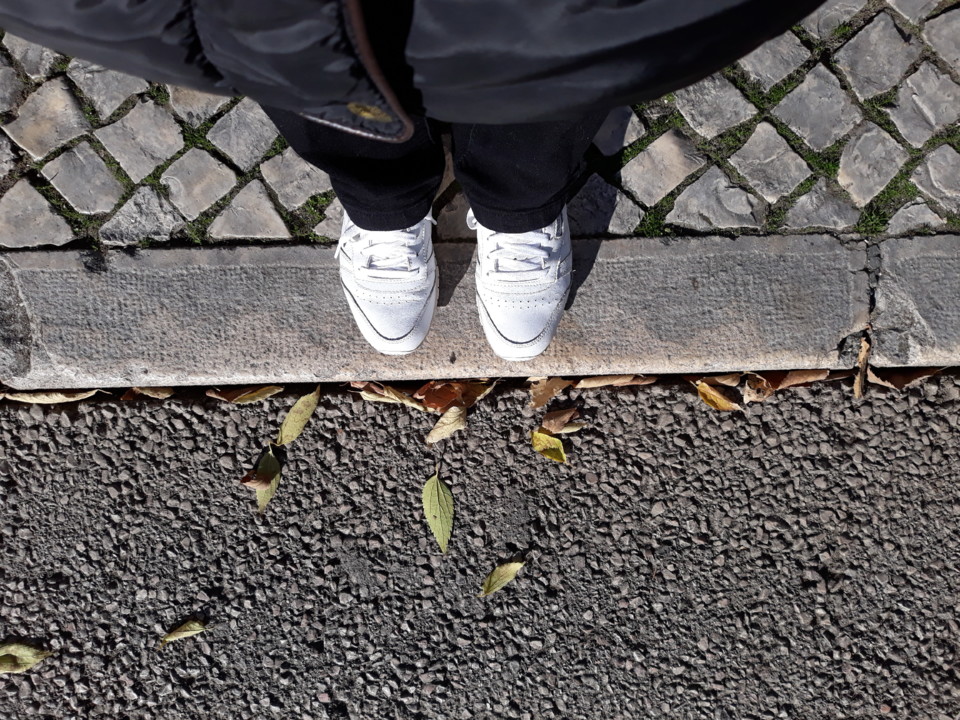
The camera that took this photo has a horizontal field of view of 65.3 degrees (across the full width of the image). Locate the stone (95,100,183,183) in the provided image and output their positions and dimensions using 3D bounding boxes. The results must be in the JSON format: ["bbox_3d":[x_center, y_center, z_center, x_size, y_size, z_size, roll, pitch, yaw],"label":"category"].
[{"bbox_3d":[-0.399,-0.260,0.912,0.073,0.065,0.081,-40,89,-3],"label":"stone"}]

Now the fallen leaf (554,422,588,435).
[{"bbox_3d":[0.109,0.083,0.906,0.046,0.012,0.015,-6,86,-2],"label":"fallen leaf"}]

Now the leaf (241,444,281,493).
[{"bbox_3d":[-0.255,0.133,0.894,0.034,0.018,0.055,34,86,1],"label":"leaf"}]

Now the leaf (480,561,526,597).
[{"bbox_3d":[0.026,0.273,0.944,0.070,0.013,0.021,-39,84,-7],"label":"leaf"}]

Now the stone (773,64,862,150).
[{"bbox_3d":[0.383,-0.281,0.873,0.079,0.050,0.073,-41,88,-4],"label":"stone"}]

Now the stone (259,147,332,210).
[{"bbox_3d":[-0.202,-0.203,0.855,0.060,0.050,0.064,-31,87,-3],"label":"stone"}]

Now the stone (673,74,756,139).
[{"bbox_3d":[0.303,-0.331,1.011,0.080,0.062,0.090,-41,88,-5],"label":"stone"}]

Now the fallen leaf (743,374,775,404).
[{"bbox_3d":[0.338,0.033,0.908,0.037,0.020,0.038,-4,86,-2],"label":"fallen leaf"}]

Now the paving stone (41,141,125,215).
[{"bbox_3d":[-0.436,-0.193,0.849,0.058,0.050,0.082,-39,88,-4],"label":"paving stone"}]

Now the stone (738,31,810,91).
[{"bbox_3d":[0.353,-0.366,0.936,0.074,0.065,0.056,-40,89,-3],"label":"stone"}]

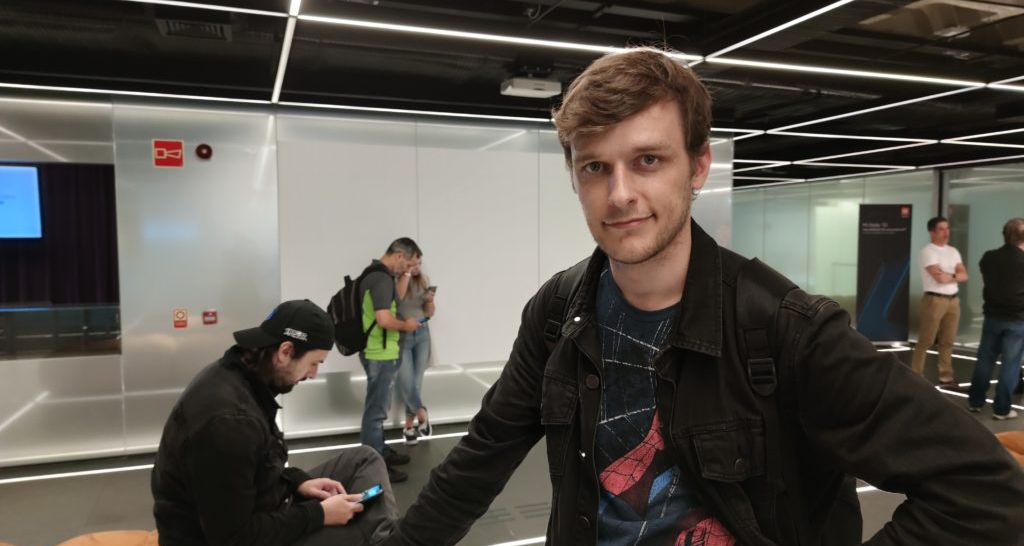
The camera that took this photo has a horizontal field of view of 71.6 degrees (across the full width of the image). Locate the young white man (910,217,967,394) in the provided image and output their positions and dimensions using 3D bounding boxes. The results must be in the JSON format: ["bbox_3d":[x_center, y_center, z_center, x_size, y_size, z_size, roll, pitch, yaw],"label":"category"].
[{"bbox_3d":[4.572,0.304,7.594,0.520,1.812,0.400,0,3,-3],"label":"young white man"}]

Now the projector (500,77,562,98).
[{"bbox_3d":[0.126,-1.268,4.881,0.342,0.080,0.220,-1,3,-20],"label":"projector"}]

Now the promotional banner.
[{"bbox_3d":[5.487,0.036,10.448,0.790,2.073,0.220,0,3,3],"label":"promotional banner"}]

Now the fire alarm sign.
[{"bbox_3d":[-2.519,-0.874,5.214,0.203,0.203,0.010,-1,3,-20],"label":"fire alarm sign"}]

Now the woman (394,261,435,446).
[{"bbox_3d":[-0.774,0.595,5.635,0.450,1.468,0.420,-1,3,-12],"label":"woman"}]

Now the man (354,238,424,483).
[{"bbox_3d":[-0.837,0.564,4.849,0.520,1.603,0.520,-1,3,-12],"label":"man"}]

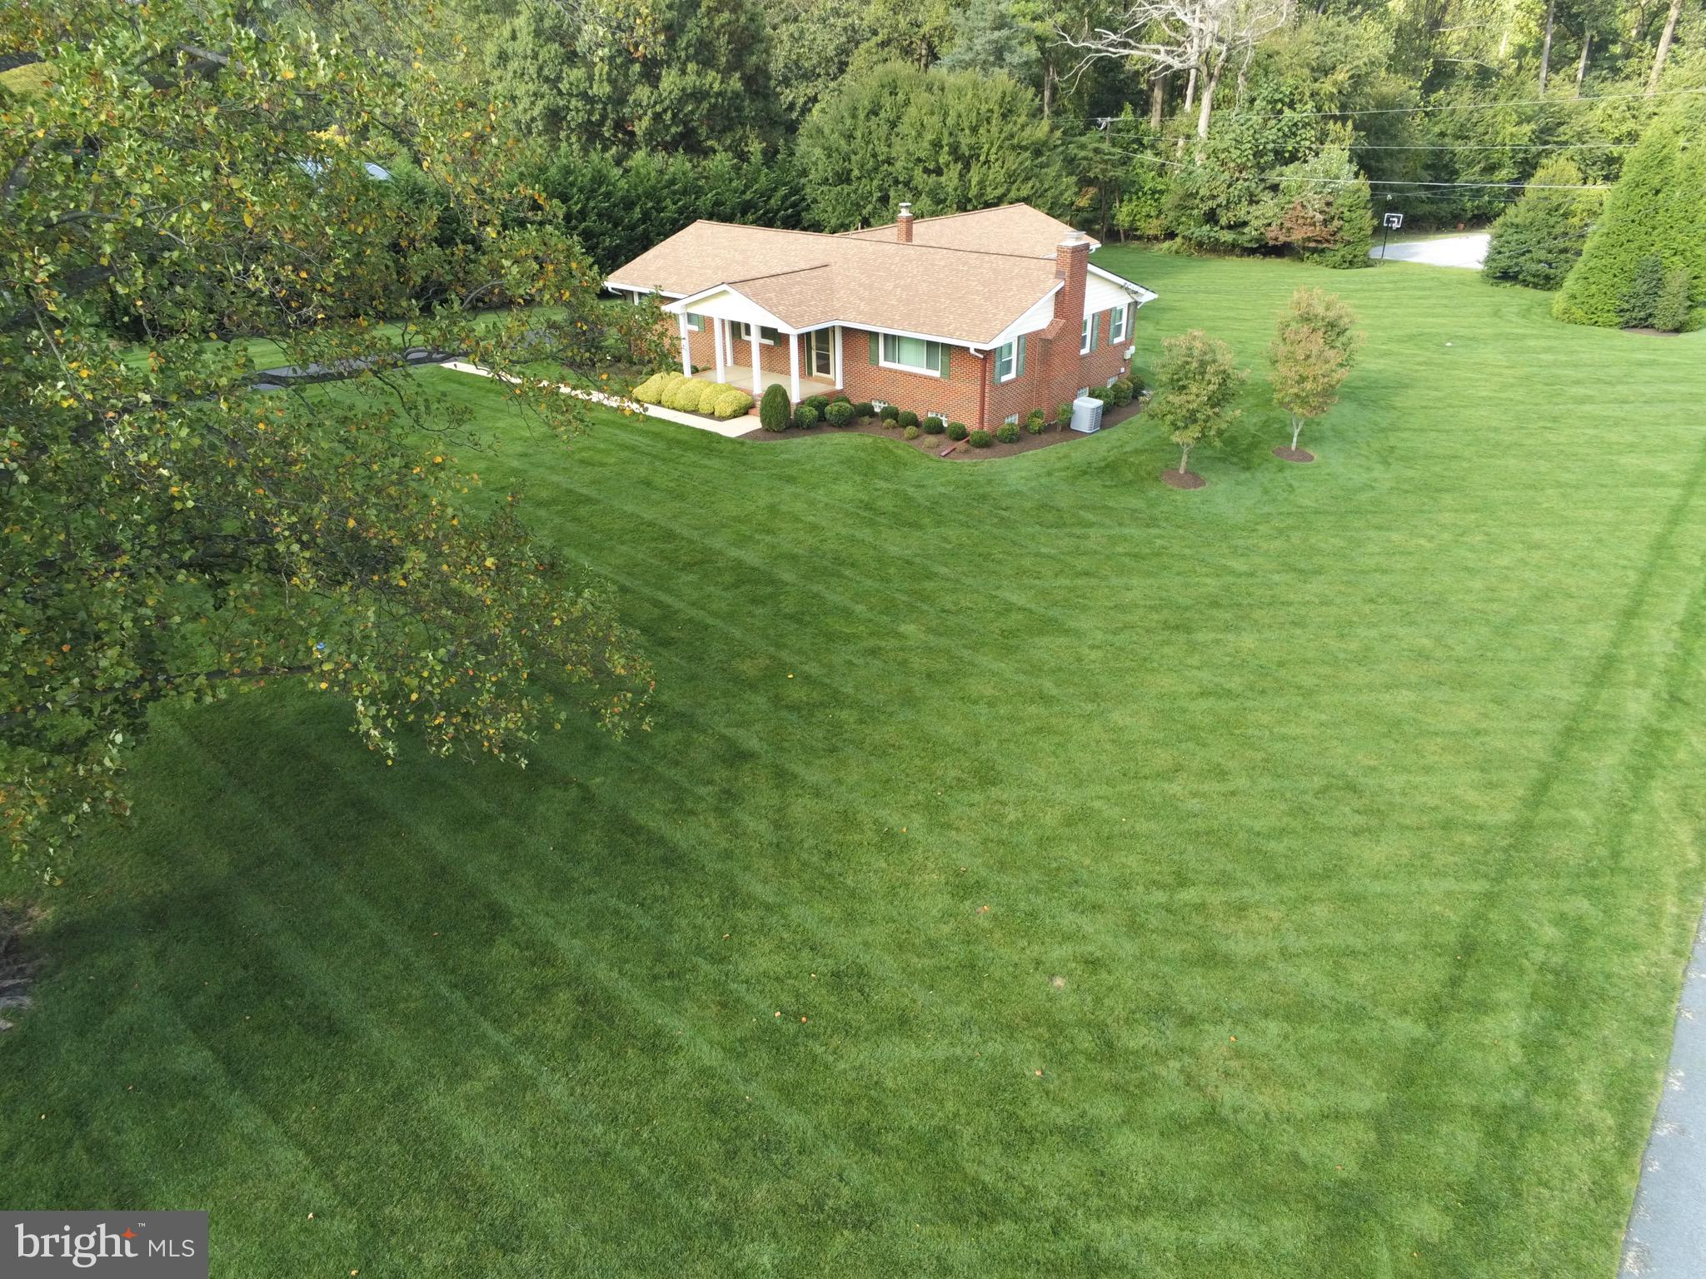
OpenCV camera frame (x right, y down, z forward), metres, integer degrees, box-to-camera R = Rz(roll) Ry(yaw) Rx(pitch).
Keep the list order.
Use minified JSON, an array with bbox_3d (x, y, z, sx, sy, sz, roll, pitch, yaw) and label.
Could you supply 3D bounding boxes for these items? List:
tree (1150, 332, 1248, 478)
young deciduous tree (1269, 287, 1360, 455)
[{"bbox_3d":[9.717,-6.716,32.291,2.624,4.188,2.624,7,28,15],"label":"tree"},{"bbox_3d":[13.738,-8.041,34.034,2.497,4.908,2.497,9,29,20],"label":"young deciduous tree"}]

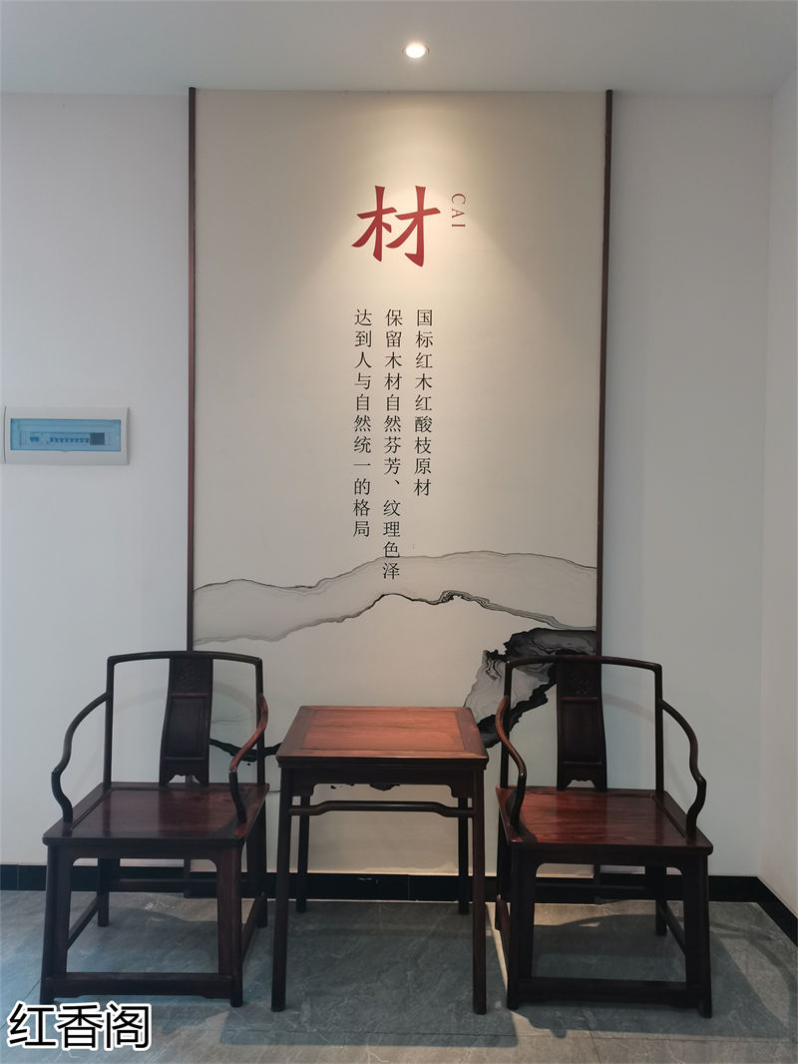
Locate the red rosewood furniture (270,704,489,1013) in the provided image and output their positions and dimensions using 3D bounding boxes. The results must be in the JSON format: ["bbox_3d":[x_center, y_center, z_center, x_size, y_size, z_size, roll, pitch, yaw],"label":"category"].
[{"bbox_3d":[-0.053,1.020,2.627,0.625,0.748,0.607,1,1,0],"label":"red rosewood furniture"}]

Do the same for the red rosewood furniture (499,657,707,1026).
[{"bbox_3d":[0.631,0.923,2.582,0.618,0.956,0.508,1,1,3],"label":"red rosewood furniture"}]

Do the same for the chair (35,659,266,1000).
[{"bbox_3d":[-0.752,0.909,2.595,0.618,0.956,0.508,1,1,0],"label":"chair"}]

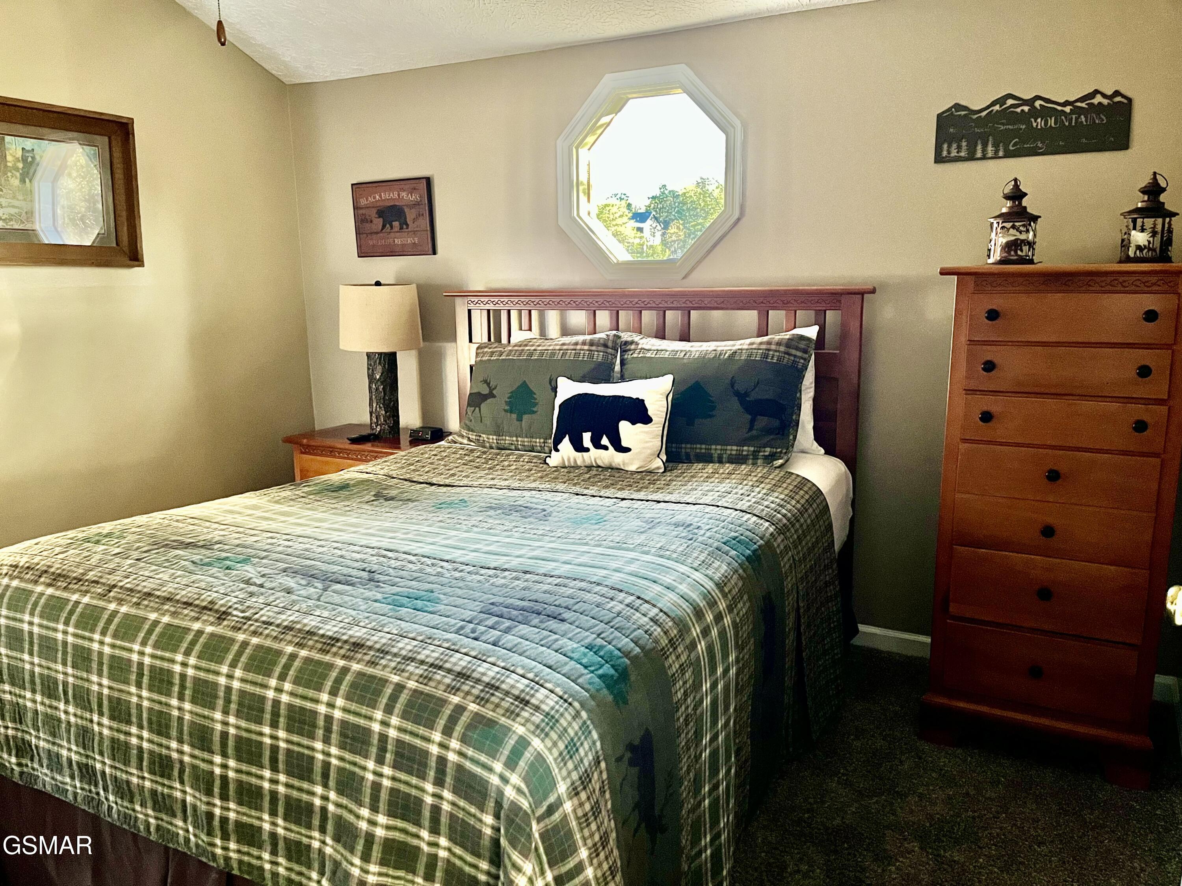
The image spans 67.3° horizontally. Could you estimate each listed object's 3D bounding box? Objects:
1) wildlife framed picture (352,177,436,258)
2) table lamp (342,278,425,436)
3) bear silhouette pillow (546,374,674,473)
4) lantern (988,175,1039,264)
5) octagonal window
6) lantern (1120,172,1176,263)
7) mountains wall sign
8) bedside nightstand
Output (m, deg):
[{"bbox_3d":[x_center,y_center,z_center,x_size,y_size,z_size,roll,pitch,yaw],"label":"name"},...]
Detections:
[{"bbox_3d":[-0.827,-0.939,3.715,0.401,0.303,0.028,5,12,27],"label":"wildlife framed picture"},{"bbox_3d":[-0.859,-0.342,3.647,0.335,0.630,0.335,-1,10,0],"label":"table lamp"},{"bbox_3d":[0.054,-0.069,2.804,0.410,0.300,0.130,5,-12,27],"label":"bear silhouette pillow"},{"bbox_3d":[1.107,-0.580,2.321,0.127,0.222,0.127,5,12,27],"label":"lantern"},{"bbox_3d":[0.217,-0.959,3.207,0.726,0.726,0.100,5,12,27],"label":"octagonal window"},{"bbox_3d":[1.383,-0.553,2.179,0.127,0.218,0.127,5,12,27],"label":"lantern"},{"bbox_3d":[1.284,-0.926,2.598,0.513,0.169,0.016,5,12,27],"label":"mountains wall sign"},{"bbox_3d":[-0.873,0.296,3.719,0.670,0.650,0.425,5,12,27],"label":"bedside nightstand"}]

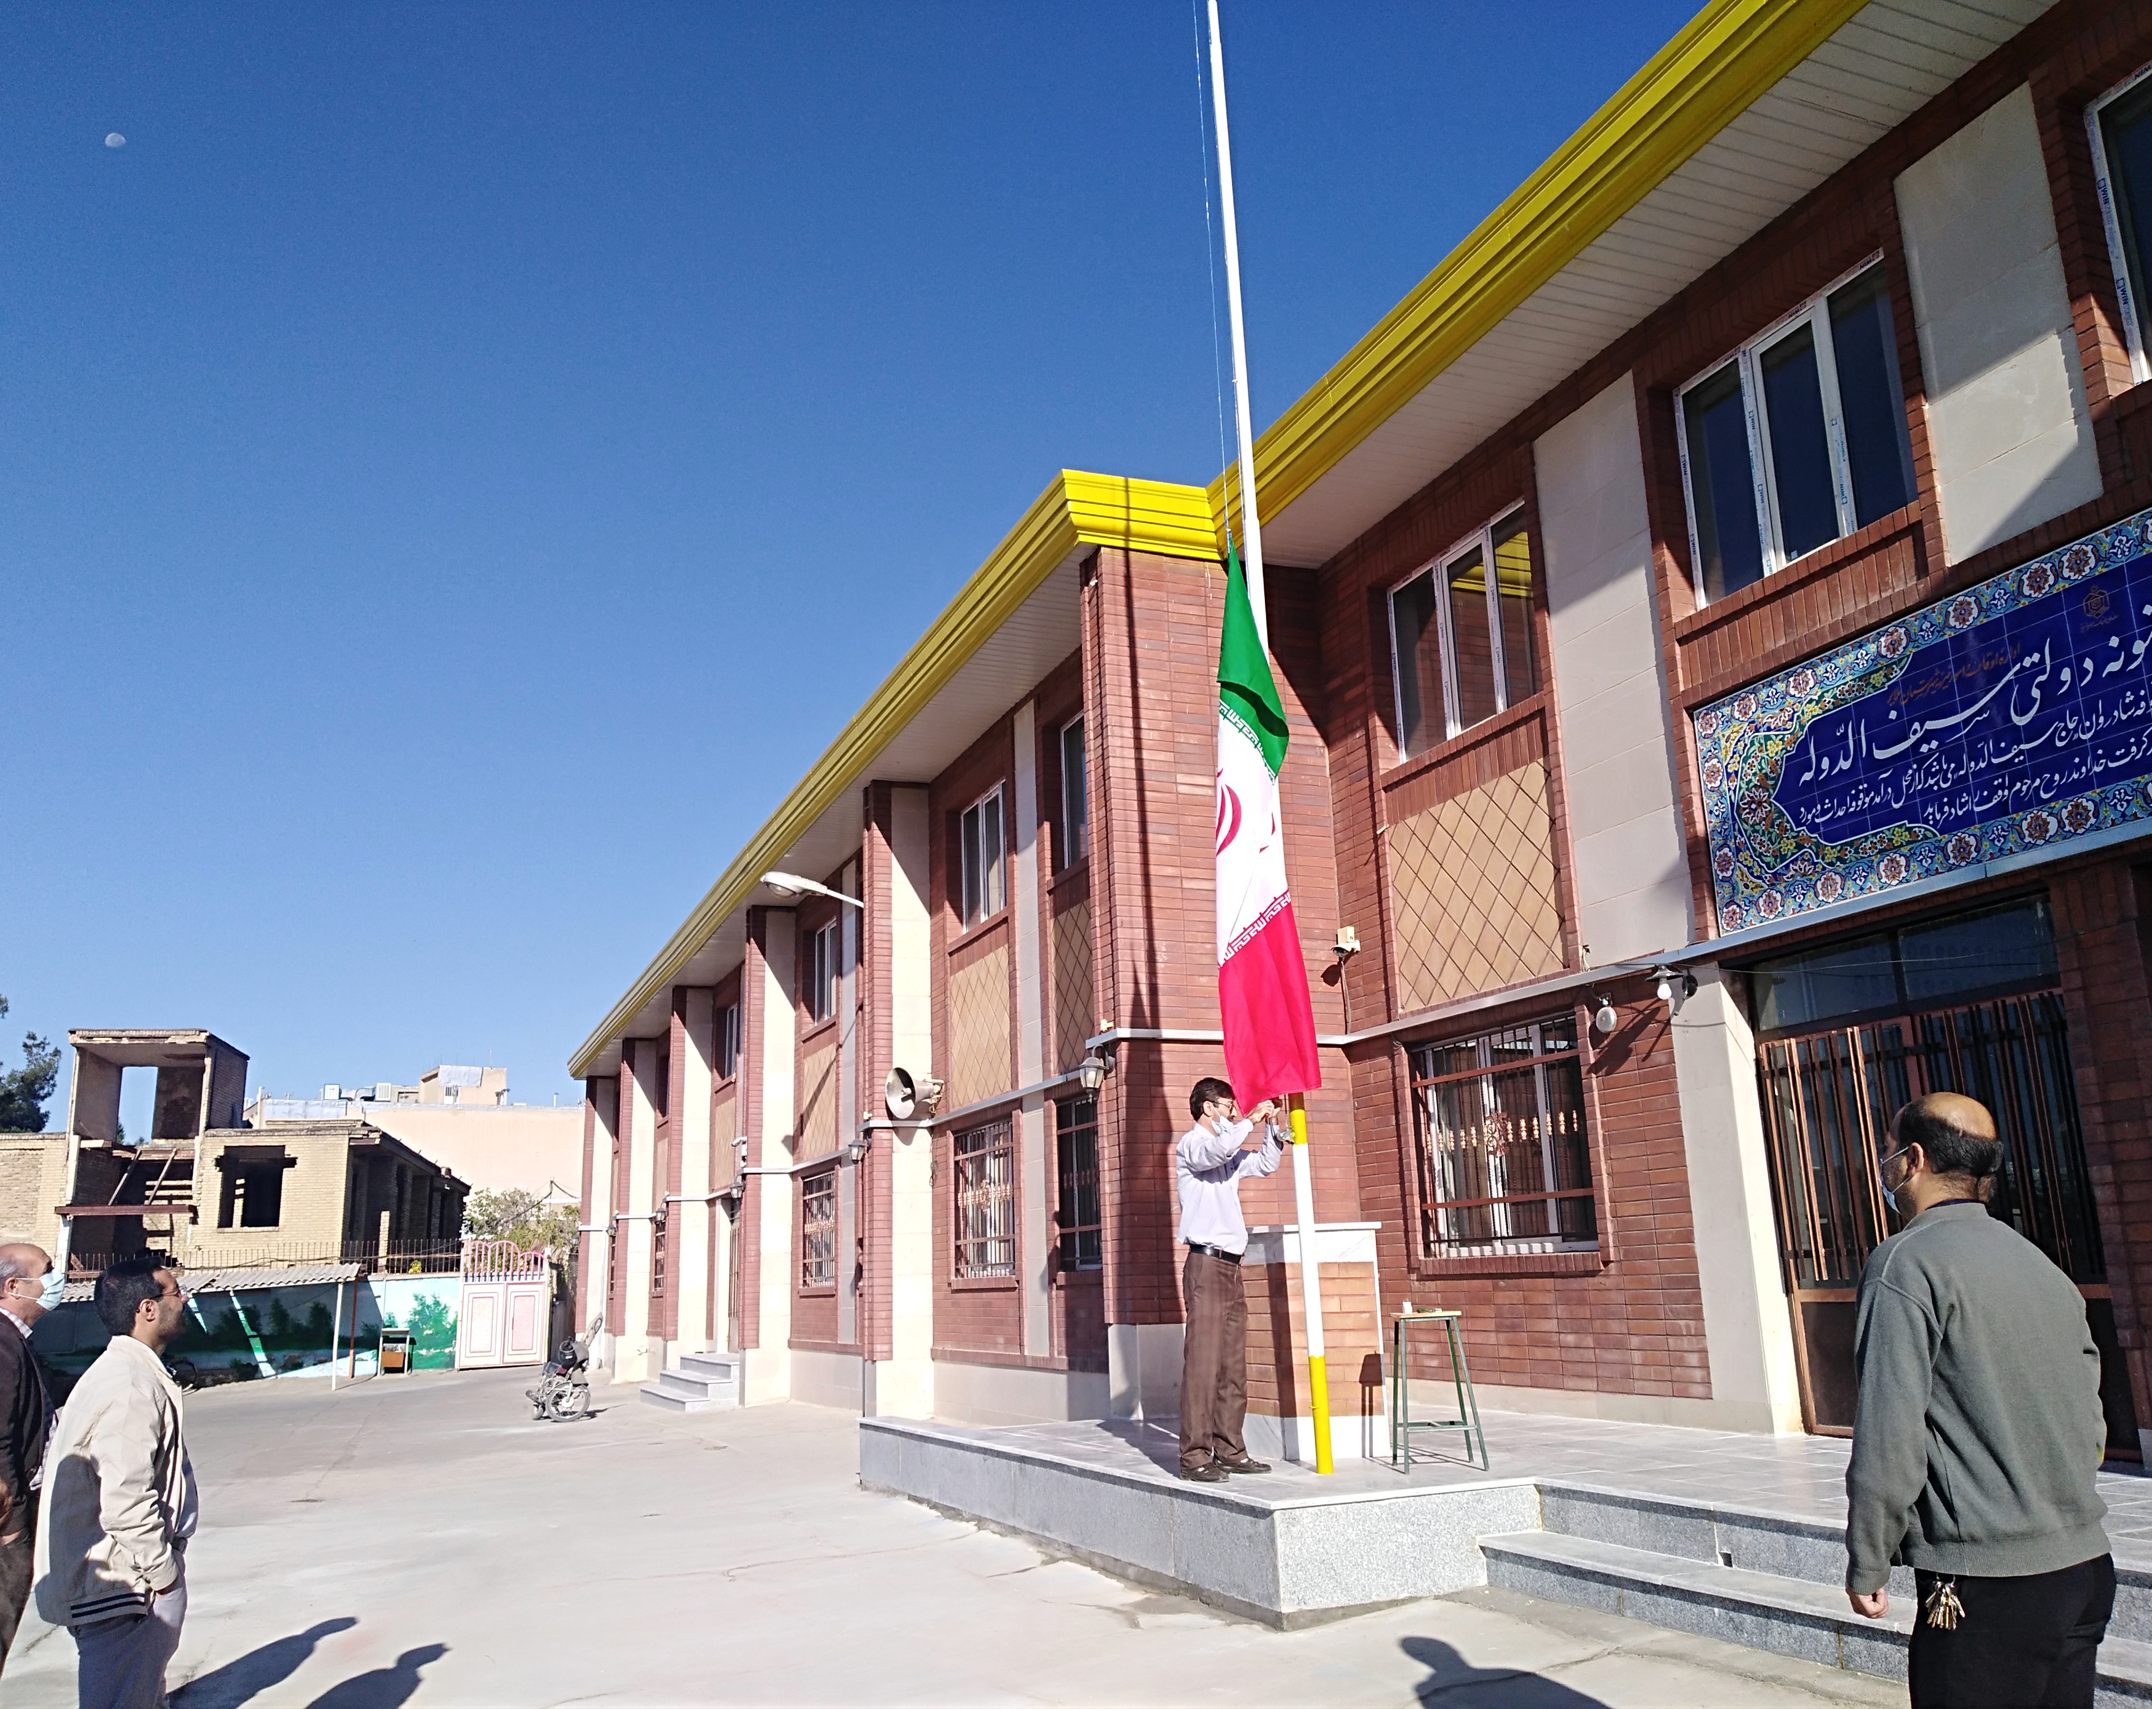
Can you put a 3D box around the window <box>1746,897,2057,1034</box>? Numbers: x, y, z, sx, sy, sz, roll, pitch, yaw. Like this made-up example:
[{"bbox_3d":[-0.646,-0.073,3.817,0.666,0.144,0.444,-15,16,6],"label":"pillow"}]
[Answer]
[{"bbox_3d":[3.998,0.565,8.438,0.100,0.370,1.860,4,-15,-22],"label":"window"}]

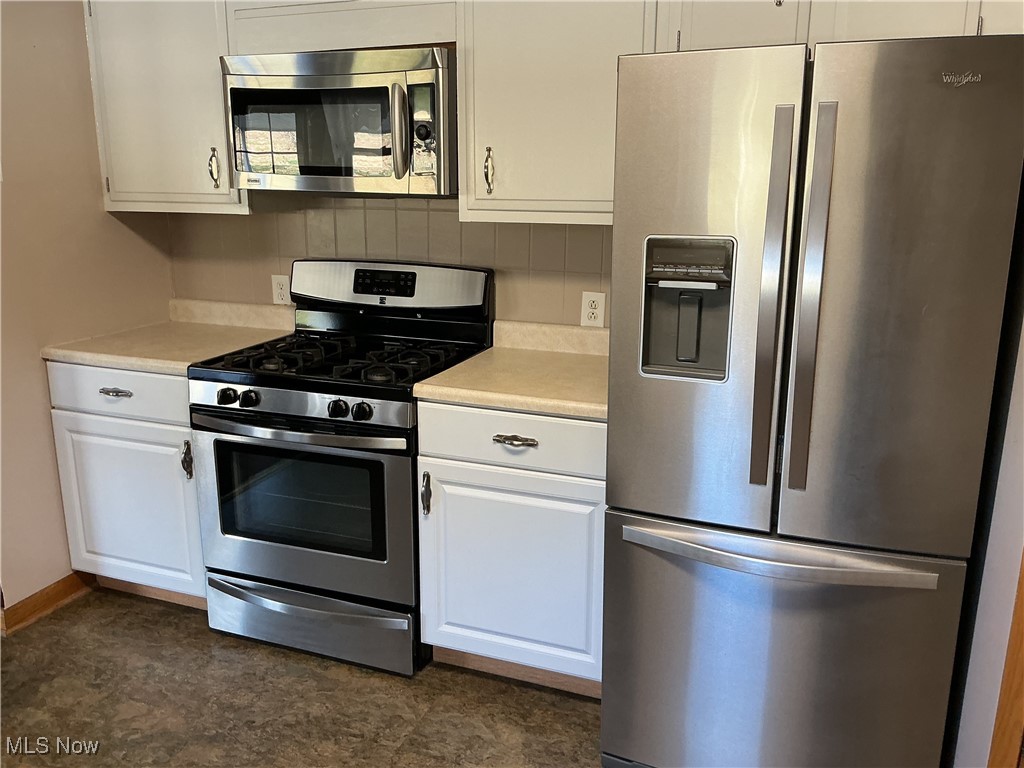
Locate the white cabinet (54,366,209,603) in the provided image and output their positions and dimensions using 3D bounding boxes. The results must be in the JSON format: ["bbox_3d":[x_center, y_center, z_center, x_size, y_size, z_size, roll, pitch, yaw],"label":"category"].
[{"bbox_3d":[-1.177,0.253,3.142,0.605,0.770,0.604,5,15,20],"label":"white cabinet"}]

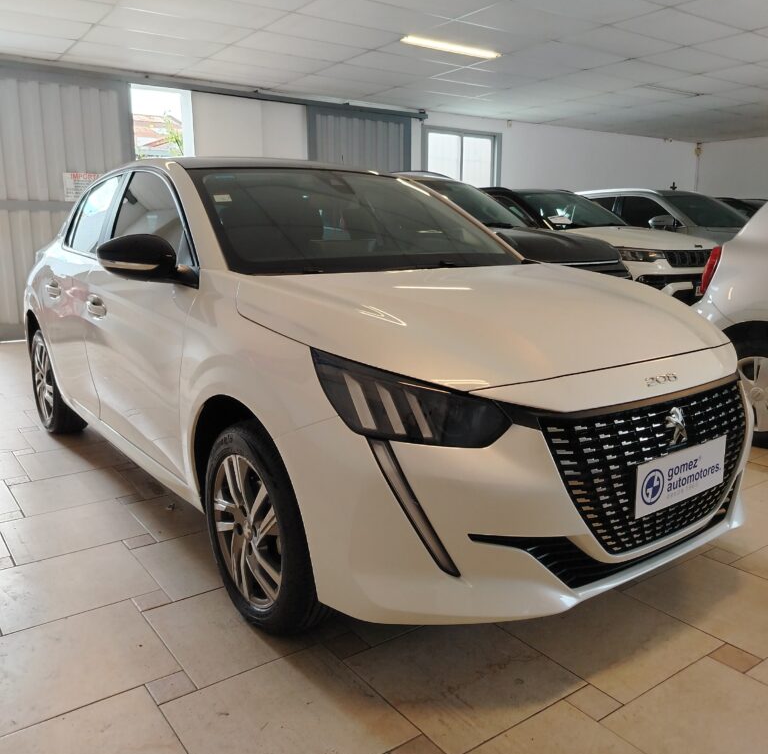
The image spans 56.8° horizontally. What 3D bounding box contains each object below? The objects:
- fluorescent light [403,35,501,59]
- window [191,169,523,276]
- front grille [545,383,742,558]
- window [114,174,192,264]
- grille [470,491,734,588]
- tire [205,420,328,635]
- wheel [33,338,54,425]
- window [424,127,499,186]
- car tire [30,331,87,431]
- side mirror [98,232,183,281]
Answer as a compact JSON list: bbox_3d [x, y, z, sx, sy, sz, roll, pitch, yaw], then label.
[{"bbox_3d":[0.658,-3.180,6.910,1.210,0.070,0.170,-8,14,-35],"label":"fluorescent light"},{"bbox_3d":[-0.124,-0.663,2.730,1.300,0.140,0.770,-9,45,-35],"label":"window"},{"bbox_3d":[0.698,0.222,1.765,0.830,0.355,0.150,-9,14,-35],"label":"front grille"},{"bbox_3d":[-0.815,-0.598,2.567,0.080,0.400,0.930,15,0,-37],"label":"window"},{"bbox_3d":[0.679,0.372,1.823,1.100,0.170,0.180,-9,14,-35],"label":"grille"},{"bbox_3d":[-0.306,0.395,1.903,0.200,0.620,0.620,-9,14,-35],"label":"tire"},{"bbox_3d":[-1.812,0.019,3.910,0.170,0.450,0.450,-9,14,-35],"label":"wheel"},{"bbox_3d":[1.199,-3.127,10.701,1.589,1.120,0.120,-8,14,-35],"label":"window"},{"bbox_3d":[-1.802,0.018,3.918,0.200,0.620,0.620,-9,14,-35],"label":"car tire"},{"bbox_3d":[-0.728,-0.367,2.133,0.220,0.155,0.140,-9,14,-35],"label":"side mirror"}]

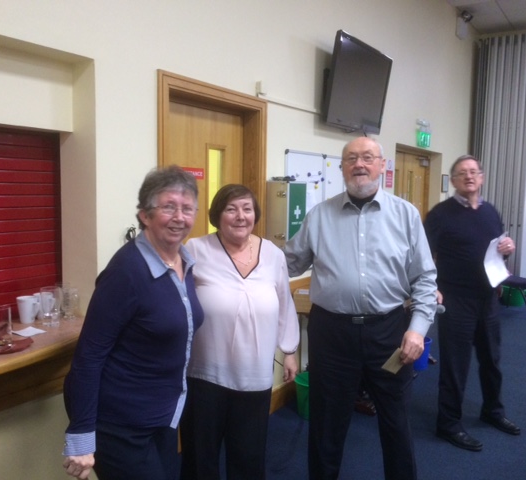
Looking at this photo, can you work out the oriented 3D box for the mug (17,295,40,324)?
[{"bbox_3d":[-0.970,0.290,2.220,0.100,0.107,0.080,-2,6,-24],"label":"mug"}]

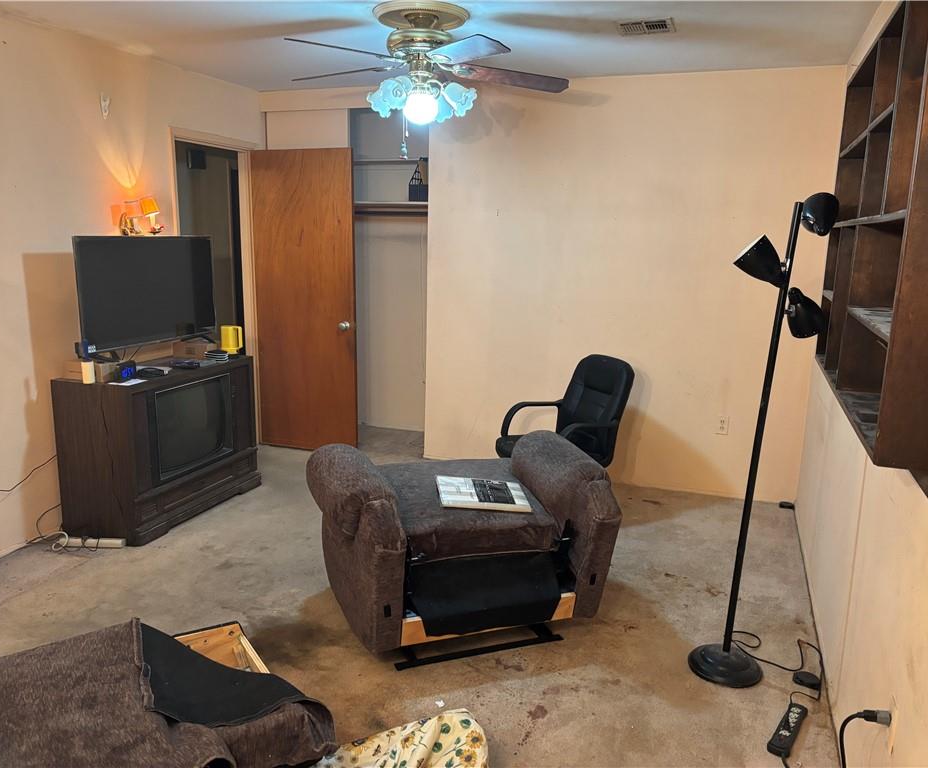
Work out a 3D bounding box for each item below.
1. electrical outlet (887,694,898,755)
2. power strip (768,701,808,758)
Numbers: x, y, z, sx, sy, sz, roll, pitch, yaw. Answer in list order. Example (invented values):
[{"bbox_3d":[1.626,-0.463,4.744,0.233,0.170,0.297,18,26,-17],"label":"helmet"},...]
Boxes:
[{"bbox_3d":[0.939,0.750,1.698,0.014,0.115,0.072,5,12,19],"label":"electrical outlet"},{"bbox_3d":[1.010,1.075,2.388,0.060,0.036,0.255,9,13,35],"label":"power strip"}]

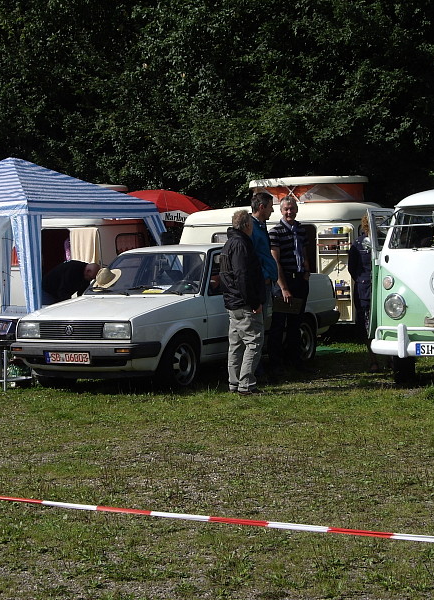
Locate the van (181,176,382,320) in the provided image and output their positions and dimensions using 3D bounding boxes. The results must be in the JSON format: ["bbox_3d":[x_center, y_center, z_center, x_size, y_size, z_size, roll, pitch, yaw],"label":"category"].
[{"bbox_3d":[0.959,-0.550,20.402,3.100,2.200,1.680,-2,3,13],"label":"van"}]

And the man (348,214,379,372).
[{"bbox_3d":[1.606,-0.066,15.923,0.480,1.660,0.350,-1,4,30],"label":"man"}]

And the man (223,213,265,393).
[{"bbox_3d":[0.233,0.028,14.272,0.470,1.760,0.350,0,4,37],"label":"man"}]

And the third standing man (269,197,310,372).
[{"bbox_3d":[0.751,-0.113,15.668,0.490,1.850,0.330,-3,3,-6],"label":"third standing man"}]

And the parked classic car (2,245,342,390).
[{"bbox_3d":[-0.284,0.092,16.077,1.670,1.410,4.330,0,4,32],"label":"parked classic car"}]

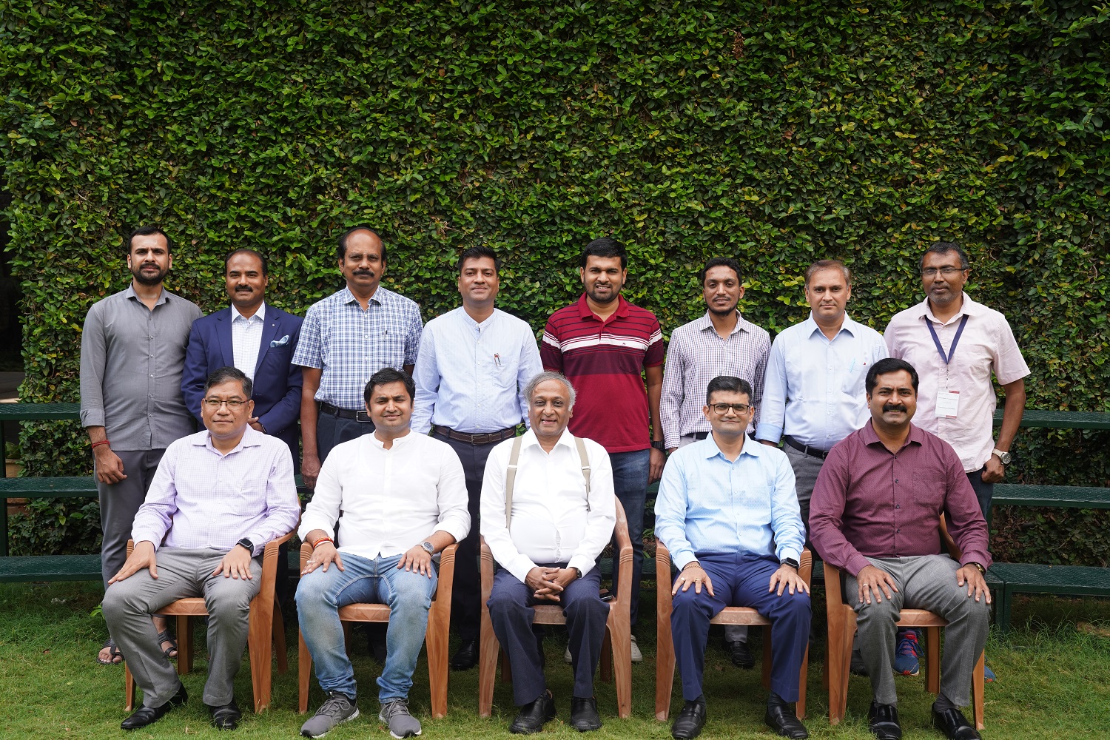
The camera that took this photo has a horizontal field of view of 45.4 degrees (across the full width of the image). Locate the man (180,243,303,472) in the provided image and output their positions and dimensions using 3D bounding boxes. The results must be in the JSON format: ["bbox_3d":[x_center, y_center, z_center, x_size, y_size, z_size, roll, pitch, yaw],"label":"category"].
[{"bbox_3d":[-1.292,0.347,5.521,0.530,1.707,0.360,-1,4,-13],"label":"man"}]

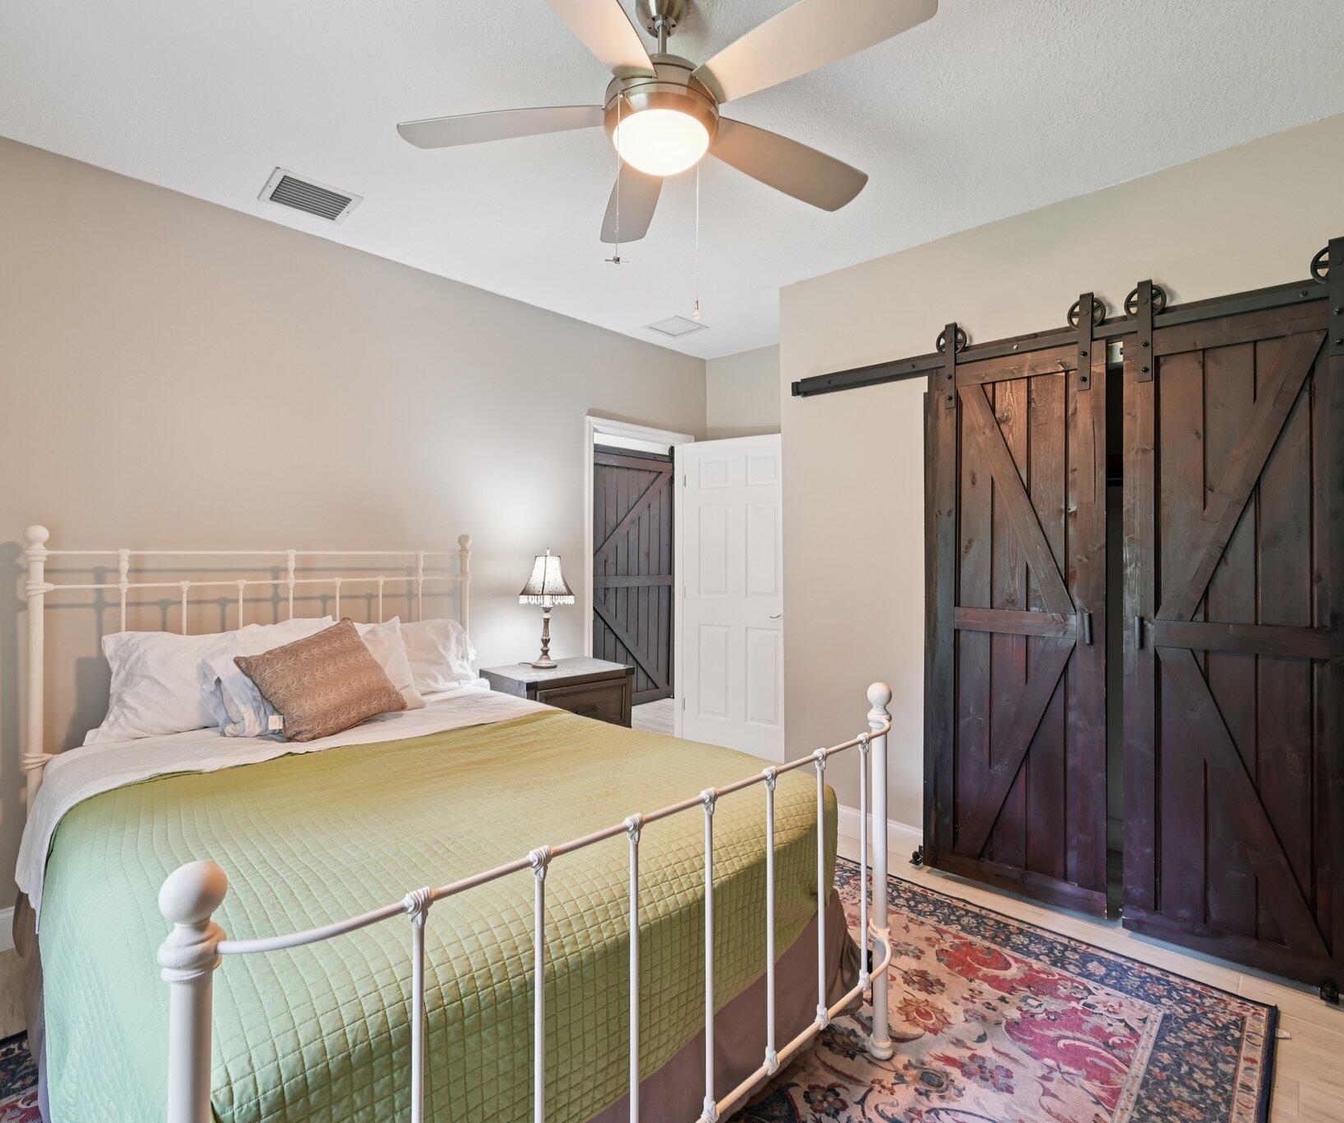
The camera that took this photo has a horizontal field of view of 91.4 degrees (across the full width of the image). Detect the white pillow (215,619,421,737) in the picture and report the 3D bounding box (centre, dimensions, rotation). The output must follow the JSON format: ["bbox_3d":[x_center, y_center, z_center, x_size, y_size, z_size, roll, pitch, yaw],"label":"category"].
[{"bbox_3d":[-1.224,0.386,2.325,0.635,0.417,0.164,-1,-37,-45],"label":"white pillow"}]

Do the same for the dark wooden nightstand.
[{"bbox_3d":[-0.583,0.915,3.419,0.650,0.712,0.471,0,1,-41],"label":"dark wooden nightstand"}]

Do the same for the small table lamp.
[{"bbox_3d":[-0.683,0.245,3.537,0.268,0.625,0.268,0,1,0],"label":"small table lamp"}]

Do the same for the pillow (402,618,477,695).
[{"bbox_3d":[-1.177,0.397,2.768,0.675,0.417,0.169,-1,-37,-45],"label":"pillow"}]

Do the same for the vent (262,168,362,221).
[{"bbox_3d":[-1.396,-1.395,2.538,0.288,0.020,0.298,1,1,45],"label":"vent"}]

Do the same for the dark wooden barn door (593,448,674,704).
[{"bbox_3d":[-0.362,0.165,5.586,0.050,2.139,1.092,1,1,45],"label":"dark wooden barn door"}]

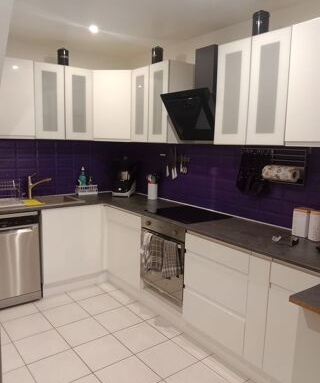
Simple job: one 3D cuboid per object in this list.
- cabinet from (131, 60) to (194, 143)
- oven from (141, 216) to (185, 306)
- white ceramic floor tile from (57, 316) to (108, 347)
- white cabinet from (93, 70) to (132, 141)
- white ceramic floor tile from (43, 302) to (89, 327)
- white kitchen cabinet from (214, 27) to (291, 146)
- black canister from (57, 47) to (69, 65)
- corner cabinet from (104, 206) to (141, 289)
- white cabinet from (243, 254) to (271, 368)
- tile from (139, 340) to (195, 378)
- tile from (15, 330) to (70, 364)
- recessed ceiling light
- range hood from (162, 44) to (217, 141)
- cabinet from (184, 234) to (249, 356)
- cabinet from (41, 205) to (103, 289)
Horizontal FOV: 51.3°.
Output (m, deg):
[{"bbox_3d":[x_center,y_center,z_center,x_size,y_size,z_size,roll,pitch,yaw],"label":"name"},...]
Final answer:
[{"bbox_3d":[0.009,-0.858,3.353,0.299,0.735,0.603,-5,10,-38],"label":"cabinet"},{"bbox_3d":[0.207,0.542,2.966,0.560,0.600,0.595,-5,11,-38],"label":"oven"},{"bbox_3d":[-0.618,1.130,2.685,0.330,0.010,0.330,-5,10,-38],"label":"white ceramic floor tile"},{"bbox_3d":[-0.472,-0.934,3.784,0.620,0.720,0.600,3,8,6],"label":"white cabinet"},{"bbox_3d":[-0.834,1.094,2.972,0.330,0.010,0.330,-5,11,-38],"label":"white ceramic floor tile"},{"bbox_3d":[0.744,-0.706,2.434,0.299,0.735,0.600,-5,10,-38],"label":"white kitchen cabinet"},{"bbox_3d":[-0.981,-1.355,3.394,0.108,0.185,0.108,-5,11,-38],"label":"black canister"},{"bbox_3d":[-0.138,0.521,3.471,0.573,0.719,0.596,-5,10,-38],"label":"corner cabinet"},{"bbox_3d":[0.823,0.726,2.252,0.580,0.690,0.150,-5,11,-38],"label":"white cabinet"},{"bbox_3d":[0.049,1.213,2.427,0.333,0.010,0.333,-5,10,-38],"label":"tile"},{"bbox_3d":[-0.889,1.160,2.509,0.330,0.010,0.330,-5,11,-38],"label":"tile"},{"bbox_3d":[-0.608,-1.481,3.044,0.095,0.030,0.095,-5,10,-38],"label":"recessed ceiling light"},{"bbox_3d":[0.337,-0.833,2.856,0.400,0.795,0.585,-5,10,-38],"label":"range hood"},{"bbox_3d":[0.593,0.678,2.538,0.580,0.690,0.595,-5,11,-38],"label":"cabinet"},{"bbox_3d":[-1.043,0.493,3.597,0.630,0.740,0.560,-5,10,-38],"label":"cabinet"}]

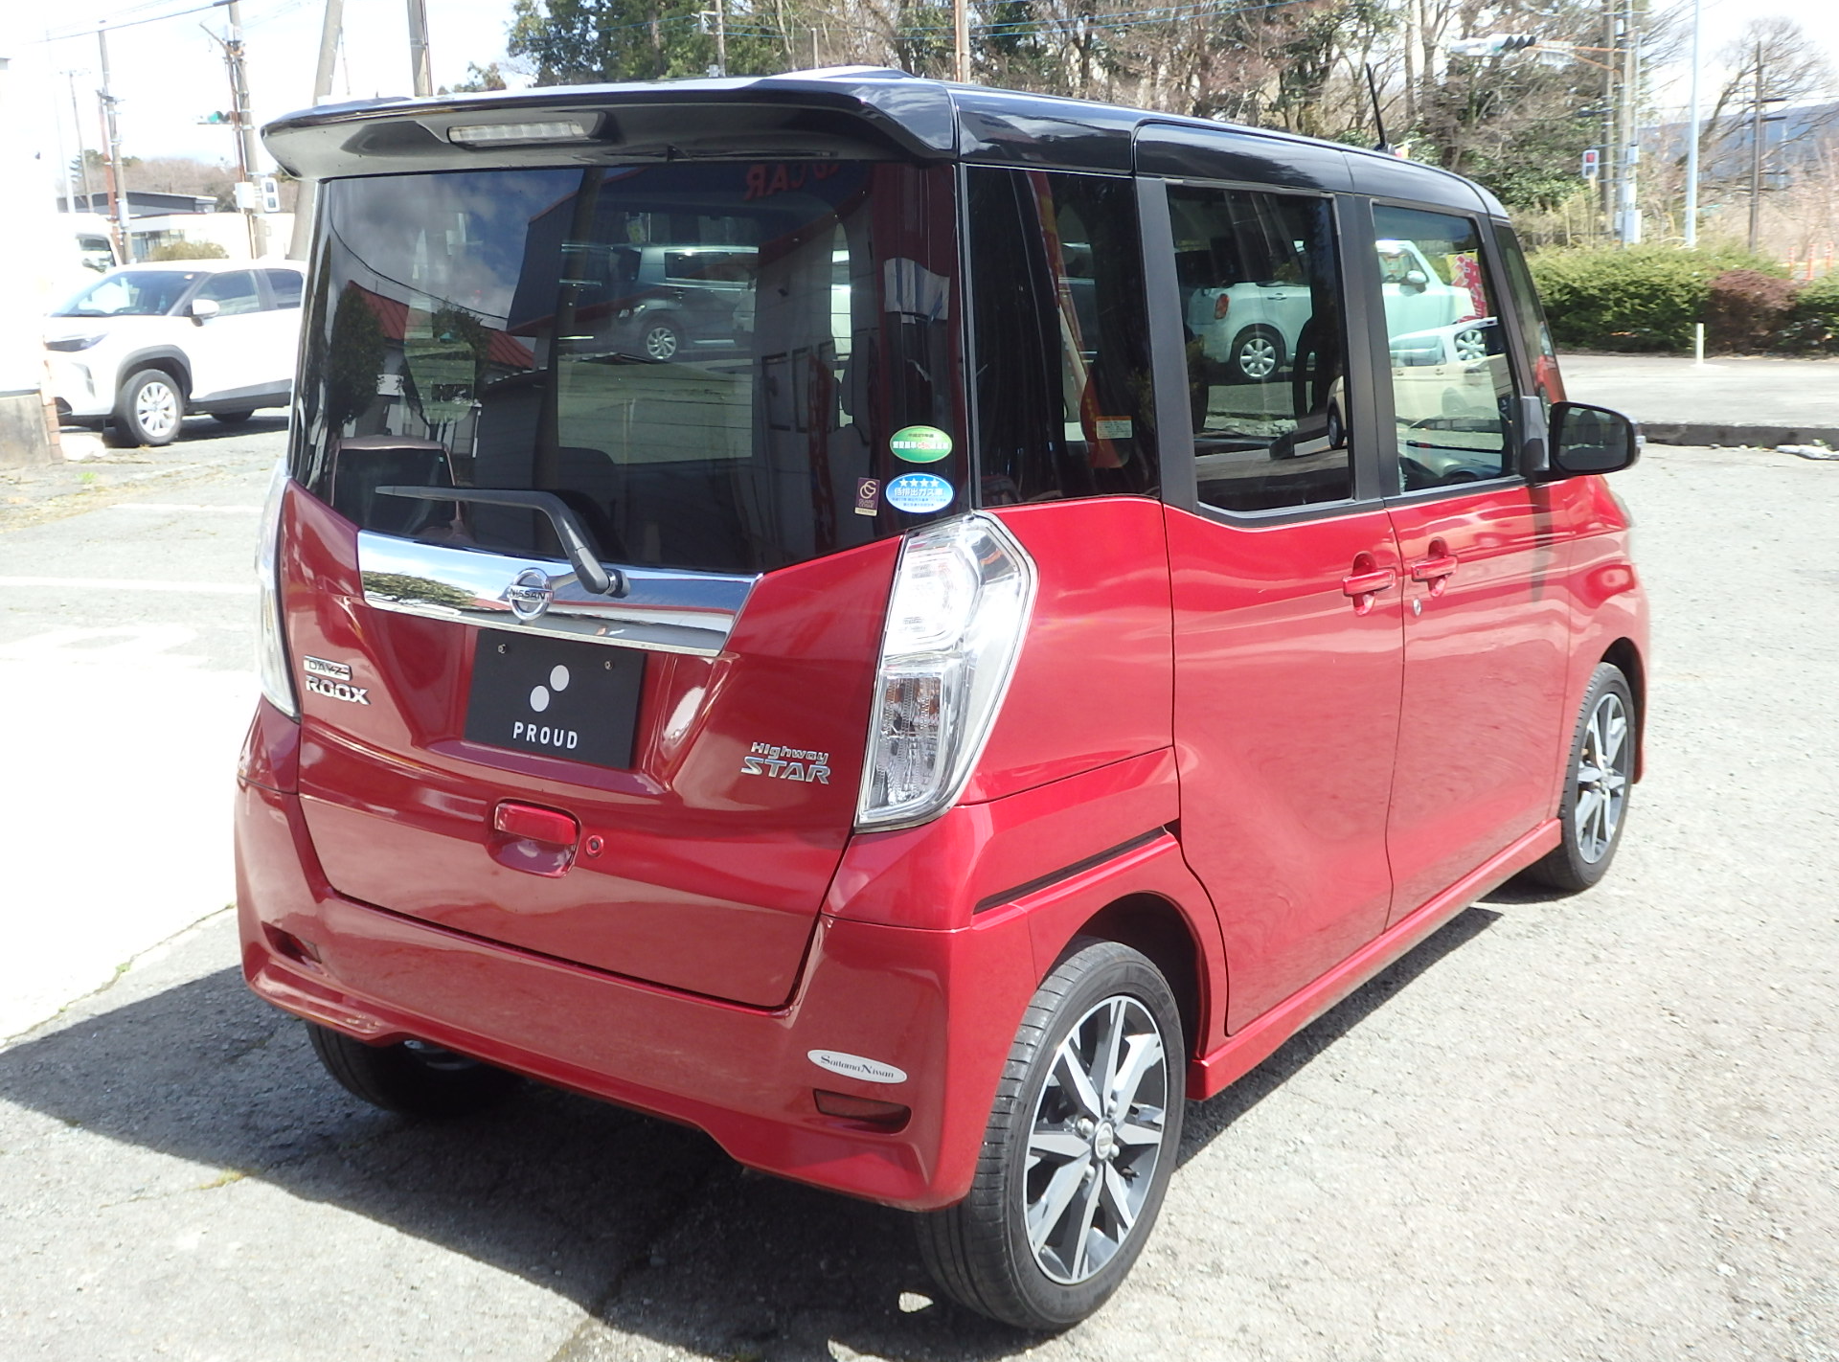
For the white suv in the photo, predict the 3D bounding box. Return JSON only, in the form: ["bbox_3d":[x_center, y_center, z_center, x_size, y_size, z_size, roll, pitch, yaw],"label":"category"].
[{"bbox_3d":[-6.930,-3.115,18.450,1.765,1.590,4.180,4,13,23],"label":"white suv"}]

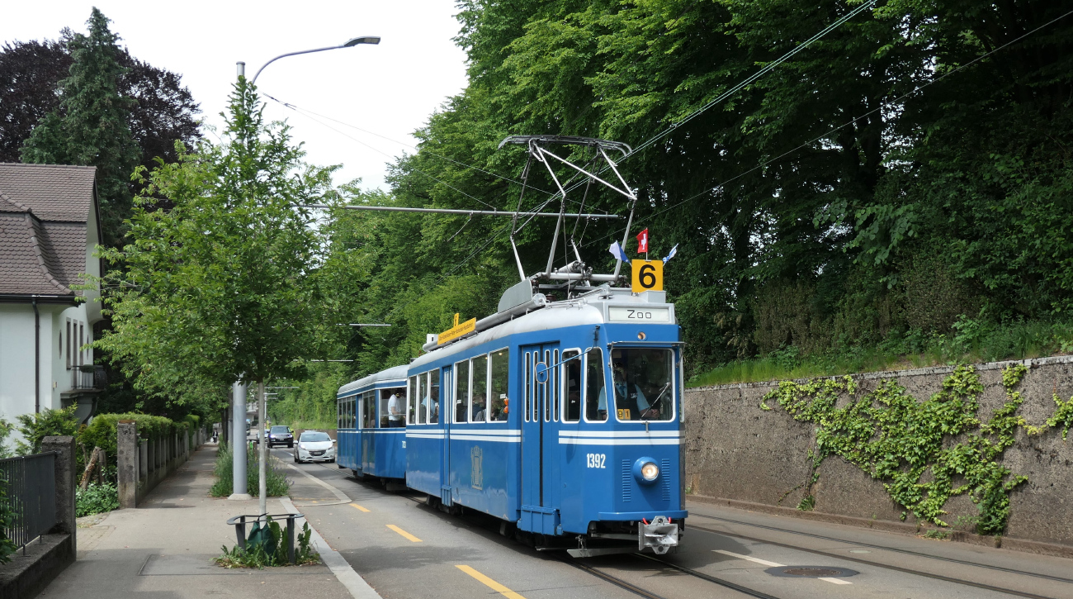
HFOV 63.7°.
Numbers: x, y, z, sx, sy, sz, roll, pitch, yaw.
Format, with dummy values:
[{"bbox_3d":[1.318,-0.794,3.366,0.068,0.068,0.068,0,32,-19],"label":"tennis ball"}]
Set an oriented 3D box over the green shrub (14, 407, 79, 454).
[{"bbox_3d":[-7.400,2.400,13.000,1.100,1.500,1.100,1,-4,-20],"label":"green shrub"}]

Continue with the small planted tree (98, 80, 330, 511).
[{"bbox_3d":[-3.650,0.240,10.150,2.550,5.650,2.500,1,-4,-20],"label":"small planted tree"}]

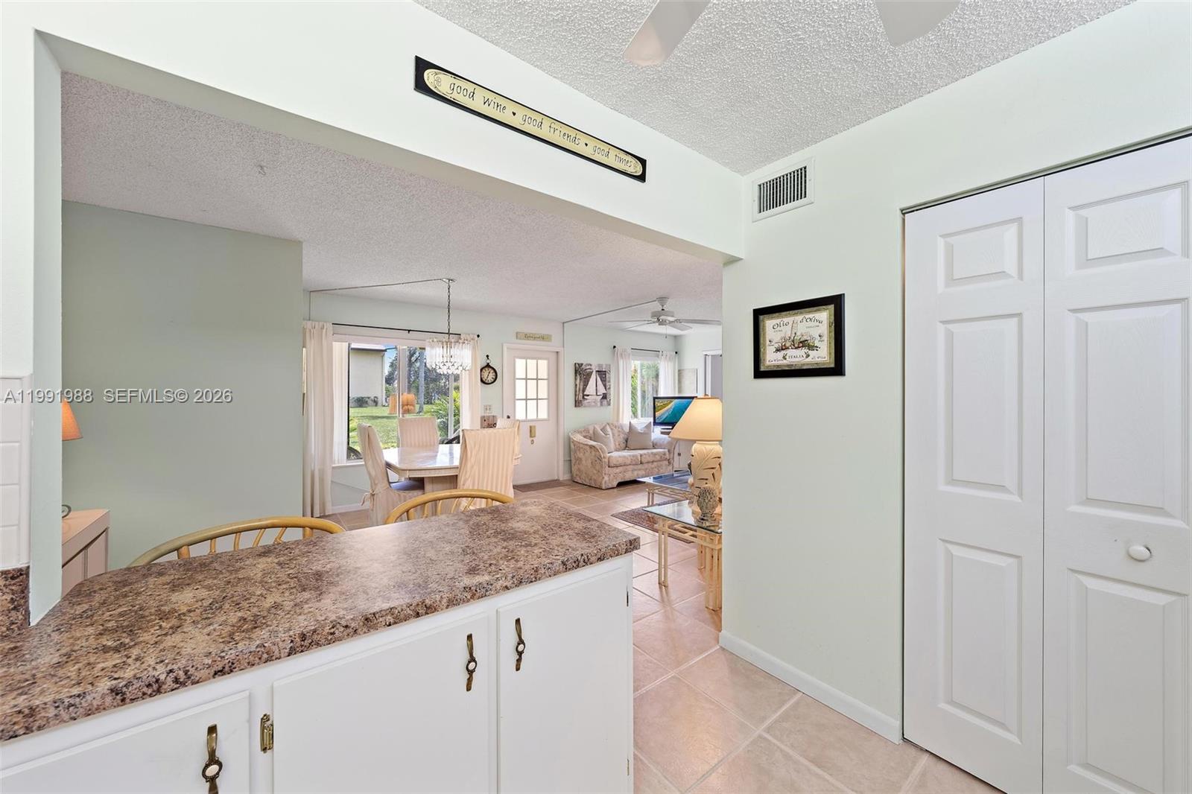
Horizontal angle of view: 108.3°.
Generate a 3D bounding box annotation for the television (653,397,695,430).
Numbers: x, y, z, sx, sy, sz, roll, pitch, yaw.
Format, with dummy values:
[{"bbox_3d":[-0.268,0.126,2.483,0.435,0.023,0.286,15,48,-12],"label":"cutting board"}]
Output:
[{"bbox_3d":[1.429,0.289,7.720,0.780,0.570,0.200,0,0,8],"label":"television"}]

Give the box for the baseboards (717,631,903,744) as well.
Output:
[{"bbox_3d":[0.913,1.286,1.970,0.015,0.088,0.820,0,0,-37],"label":"baseboards"}]

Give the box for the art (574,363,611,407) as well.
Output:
[{"bbox_3d":[-0.032,-0.183,7.050,0.745,0.710,0.035,0,0,-37],"label":"art"}]

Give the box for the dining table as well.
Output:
[{"bbox_3d":[-1.524,0.957,4.350,1.140,0.740,1.760,0,0,-37],"label":"dining table"}]

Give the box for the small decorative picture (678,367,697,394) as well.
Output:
[{"bbox_3d":[1.705,-0.257,8.050,0.030,0.550,0.440,0,0,-37],"label":"small decorative picture"}]

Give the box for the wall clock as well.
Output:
[{"bbox_3d":[-1.476,-0.372,5.932,0.265,0.410,0.050,0,0,-37],"label":"wall clock"}]

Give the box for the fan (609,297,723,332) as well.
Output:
[{"bbox_3d":[0.770,-0.973,4.938,1.300,0.330,1.300,0,0,-37],"label":"fan"}]

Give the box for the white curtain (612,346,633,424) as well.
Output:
[{"bbox_3d":[0.470,0.222,7.372,0.430,2.150,0.120,0,0,-37],"label":"white curtain"}]

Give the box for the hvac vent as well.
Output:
[{"bbox_3d":[0.869,-0.967,2.020,0.020,0.200,0.300,0,0,-37],"label":"hvac vent"}]

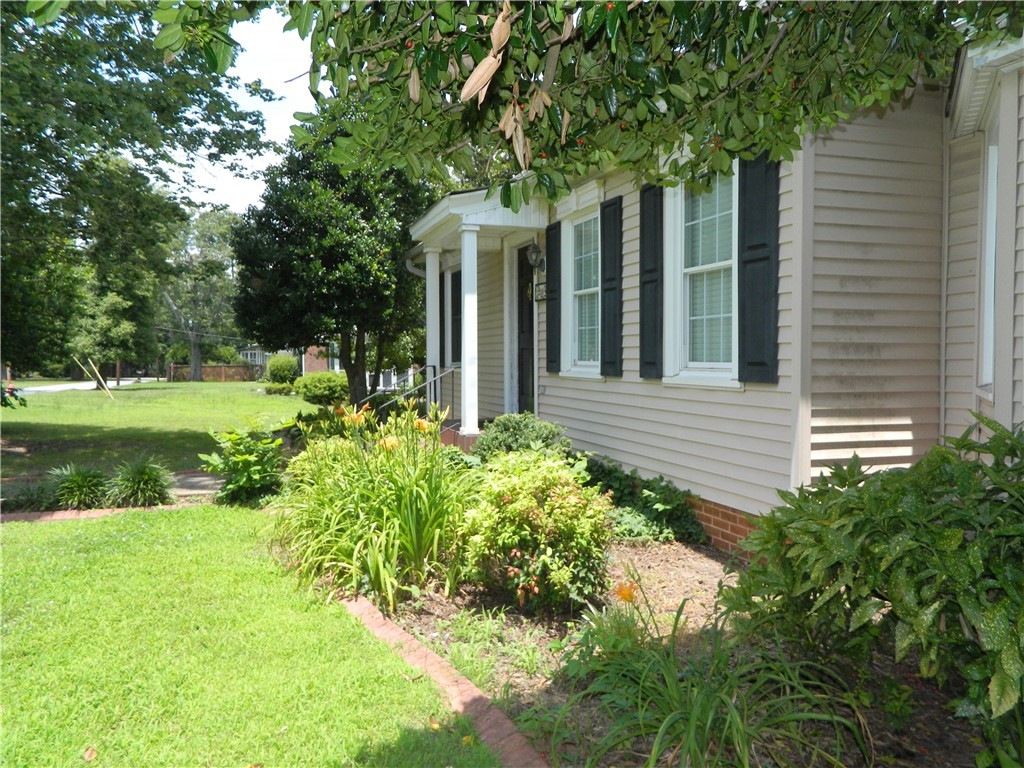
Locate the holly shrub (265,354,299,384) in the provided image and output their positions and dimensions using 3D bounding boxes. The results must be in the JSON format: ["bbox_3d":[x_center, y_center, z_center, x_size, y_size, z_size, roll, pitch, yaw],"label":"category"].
[{"bbox_3d":[-11.220,-0.660,36.000,1.600,1.550,1.600,0,2,0],"label":"holly shrub"}]

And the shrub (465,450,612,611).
[{"bbox_3d":[0.155,0.790,4.330,0.860,0.810,0.800,0,2,0],"label":"shrub"}]

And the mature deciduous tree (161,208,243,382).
[{"bbox_3d":[-21.000,-6.000,50.000,6.400,11.800,6.400,0,2,0],"label":"mature deciduous tree"}]

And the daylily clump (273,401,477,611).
[{"bbox_3d":[-0.870,0.680,4.700,1.280,1.070,1.250,0,2,0],"label":"daylily clump"}]

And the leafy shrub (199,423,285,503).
[{"bbox_3d":[-2.600,0.755,7.100,0.820,0.770,0.750,0,2,0],"label":"leafy shrub"}]

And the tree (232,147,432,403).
[{"bbox_3d":[-4.730,-2.860,19.500,5.300,7.000,5.000,0,2,0],"label":"tree"}]

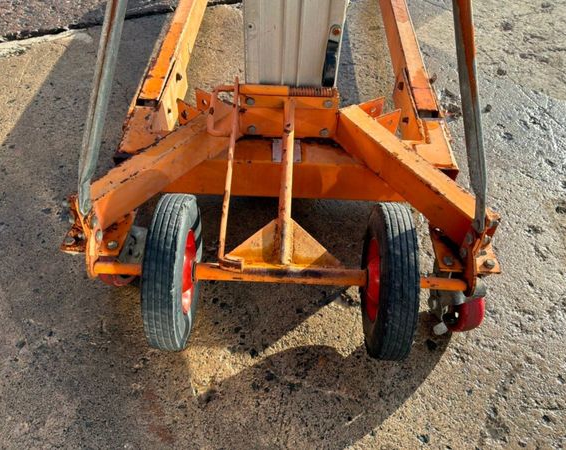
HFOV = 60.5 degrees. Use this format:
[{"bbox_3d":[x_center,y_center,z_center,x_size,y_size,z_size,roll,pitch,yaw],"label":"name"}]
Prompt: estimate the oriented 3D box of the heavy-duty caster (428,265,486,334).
[{"bbox_3d":[0.322,0.116,0.908,0.100,0.158,0.135,-7,50,-8],"label":"heavy-duty caster"}]

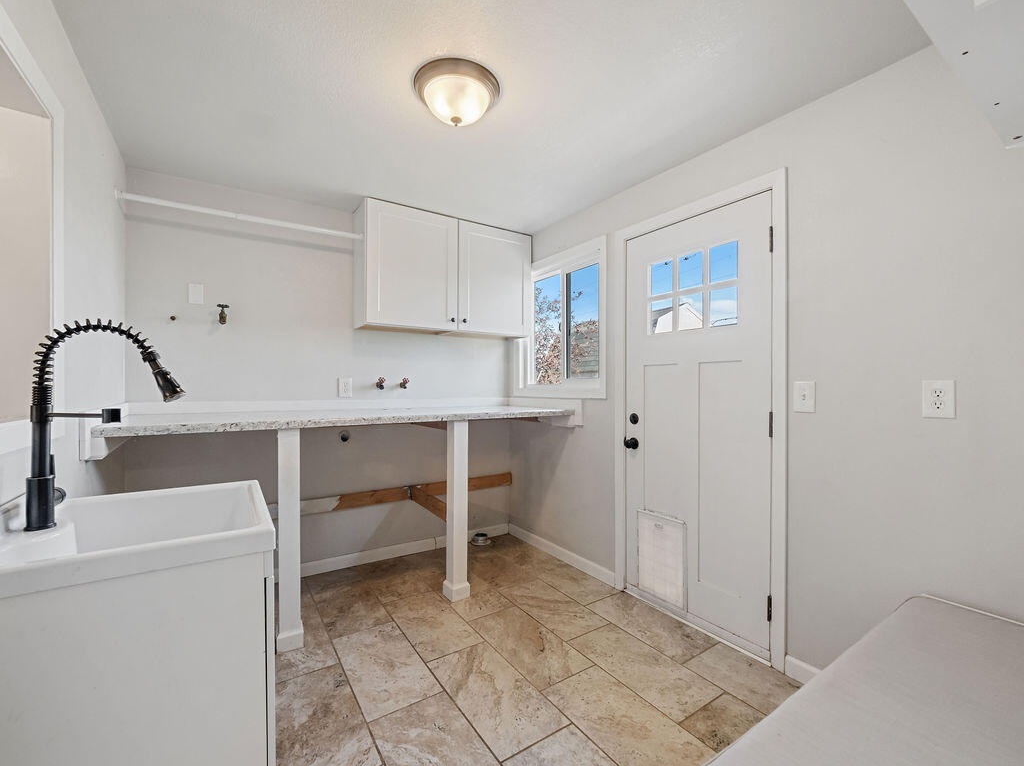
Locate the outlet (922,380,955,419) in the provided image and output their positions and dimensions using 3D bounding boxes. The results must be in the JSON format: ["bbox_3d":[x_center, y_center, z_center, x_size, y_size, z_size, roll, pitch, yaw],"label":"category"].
[{"bbox_3d":[1.428,0.056,1.387,0.009,0.124,0.078,0,0,-35],"label":"outlet"}]

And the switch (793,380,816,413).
[{"bbox_3d":[1.202,0.059,1.704,0.012,0.124,0.078,0,0,-35],"label":"switch"}]

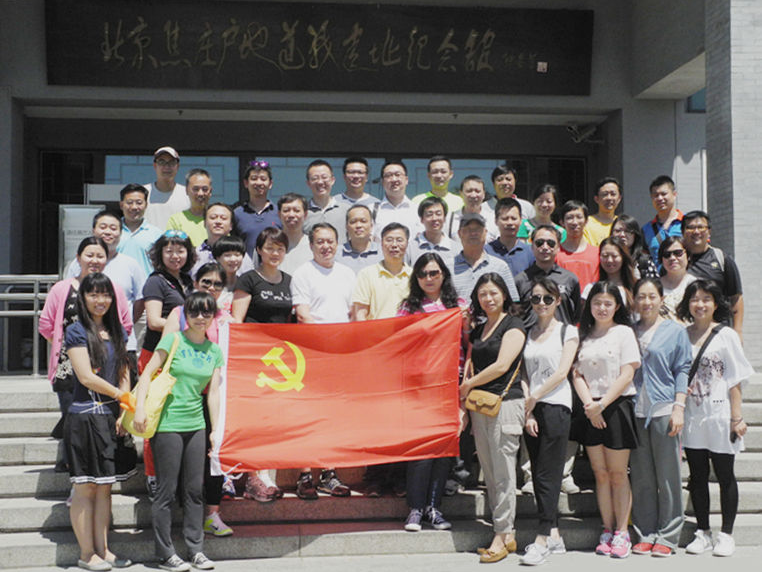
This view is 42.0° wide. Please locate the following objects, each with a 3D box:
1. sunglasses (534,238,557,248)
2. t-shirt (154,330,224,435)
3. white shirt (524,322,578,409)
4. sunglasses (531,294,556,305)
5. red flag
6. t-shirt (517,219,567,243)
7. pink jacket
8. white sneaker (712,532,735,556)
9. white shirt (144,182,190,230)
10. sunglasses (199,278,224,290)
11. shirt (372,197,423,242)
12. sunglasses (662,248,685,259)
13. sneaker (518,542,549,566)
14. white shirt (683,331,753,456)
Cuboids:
[{"bbox_3d":[1.064,-0.273,6.420,0.143,0.052,0.135,0,-1,7],"label":"sunglasses"},{"bbox_3d":[-1.093,0.551,5.670,0.410,0.580,0.250,0,-2,-16],"label":"t-shirt"},{"bbox_3d":[1.006,0.472,5.860,0.360,0.530,0.230,-1,-1,25],"label":"white shirt"},{"bbox_3d":[0.958,0.081,5.820,0.145,0.058,0.135,0,-1,21],"label":"sunglasses"},{"bbox_3d":[-0.252,0.606,5.760,1.450,0.930,0.170,0,-2,-5],"label":"red flag"},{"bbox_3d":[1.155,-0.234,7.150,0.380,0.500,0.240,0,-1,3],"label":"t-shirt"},{"bbox_3d":[-1.823,0.275,6.130,0.560,0.660,0.300,0,-1,-12],"label":"pink jacket"},{"bbox_3d":[2.050,1.546,5.930,0.098,0.110,0.250,-1,-2,21],"label":"white sneaker"},{"bbox_3d":[-1.638,-0.456,7.620,0.460,0.660,0.250,0,-2,-7],"label":"white shirt"},{"bbox_3d":[-1.024,-0.009,6.020,0.142,0.050,0.130,10,-2,-14],"label":"sunglasses"},{"bbox_3d":[0.121,-0.371,7.750,0.480,0.690,0.260,0,-2,-1],"label":"shirt"},{"bbox_3d":[1.944,-0.212,6.570,0.145,0.048,0.130,-11,-2,24],"label":"sunglasses"},{"bbox_3d":[0.891,1.546,5.730,0.098,0.110,0.250,-1,-2,26],"label":"sneaker"},{"bbox_3d":[1.981,0.621,5.900,0.470,0.750,0.280,-1,-2,22],"label":"white shirt"}]

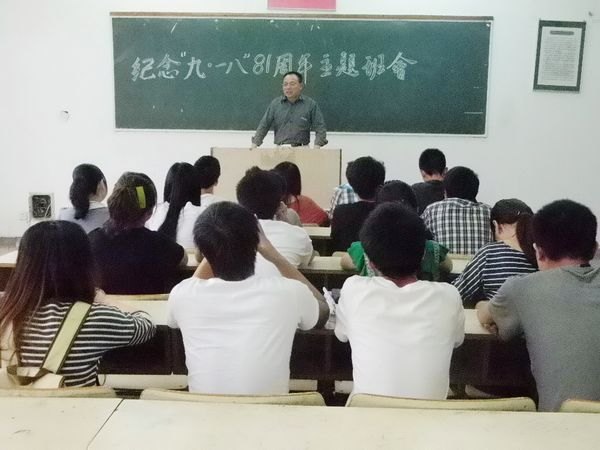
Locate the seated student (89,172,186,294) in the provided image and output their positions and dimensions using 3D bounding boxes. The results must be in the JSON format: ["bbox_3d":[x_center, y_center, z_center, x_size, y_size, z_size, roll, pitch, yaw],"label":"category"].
[{"bbox_3d":[-0.697,0.377,3.232,0.470,1.240,0.780,1,9,1],"label":"seated student"}]

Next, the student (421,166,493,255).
[{"bbox_3d":[0.873,0.264,4.114,0.480,1.220,0.780,1,9,1],"label":"student"}]

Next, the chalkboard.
[{"bbox_3d":[0.006,-1.526,7.271,3.878,1.198,0.060,1,9,1],"label":"chalkboard"}]

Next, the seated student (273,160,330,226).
[{"bbox_3d":[-0.046,0.125,5.054,0.470,1.165,0.780,0,9,-4],"label":"seated student"}]

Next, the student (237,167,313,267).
[{"bbox_3d":[-0.187,0.369,3.218,0.500,1.274,0.780,1,9,1],"label":"student"}]

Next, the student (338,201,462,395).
[{"bbox_3d":[0.282,0.538,2.294,0.470,1.254,0.780,1,9,1],"label":"student"}]

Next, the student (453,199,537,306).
[{"bbox_3d":[0.854,0.445,3.204,0.480,1.159,0.780,-1,9,-11],"label":"student"}]

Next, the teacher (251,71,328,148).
[{"bbox_3d":[-0.093,-0.542,6.522,0.695,1.700,0.420,1,9,1],"label":"teacher"}]

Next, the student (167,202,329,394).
[{"bbox_3d":[-0.161,0.533,2.304,0.500,1.246,0.780,1,9,1],"label":"student"}]

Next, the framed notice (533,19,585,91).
[{"bbox_3d":[2.637,-1.706,7.187,0.465,0.681,0.030,1,9,1],"label":"framed notice"}]

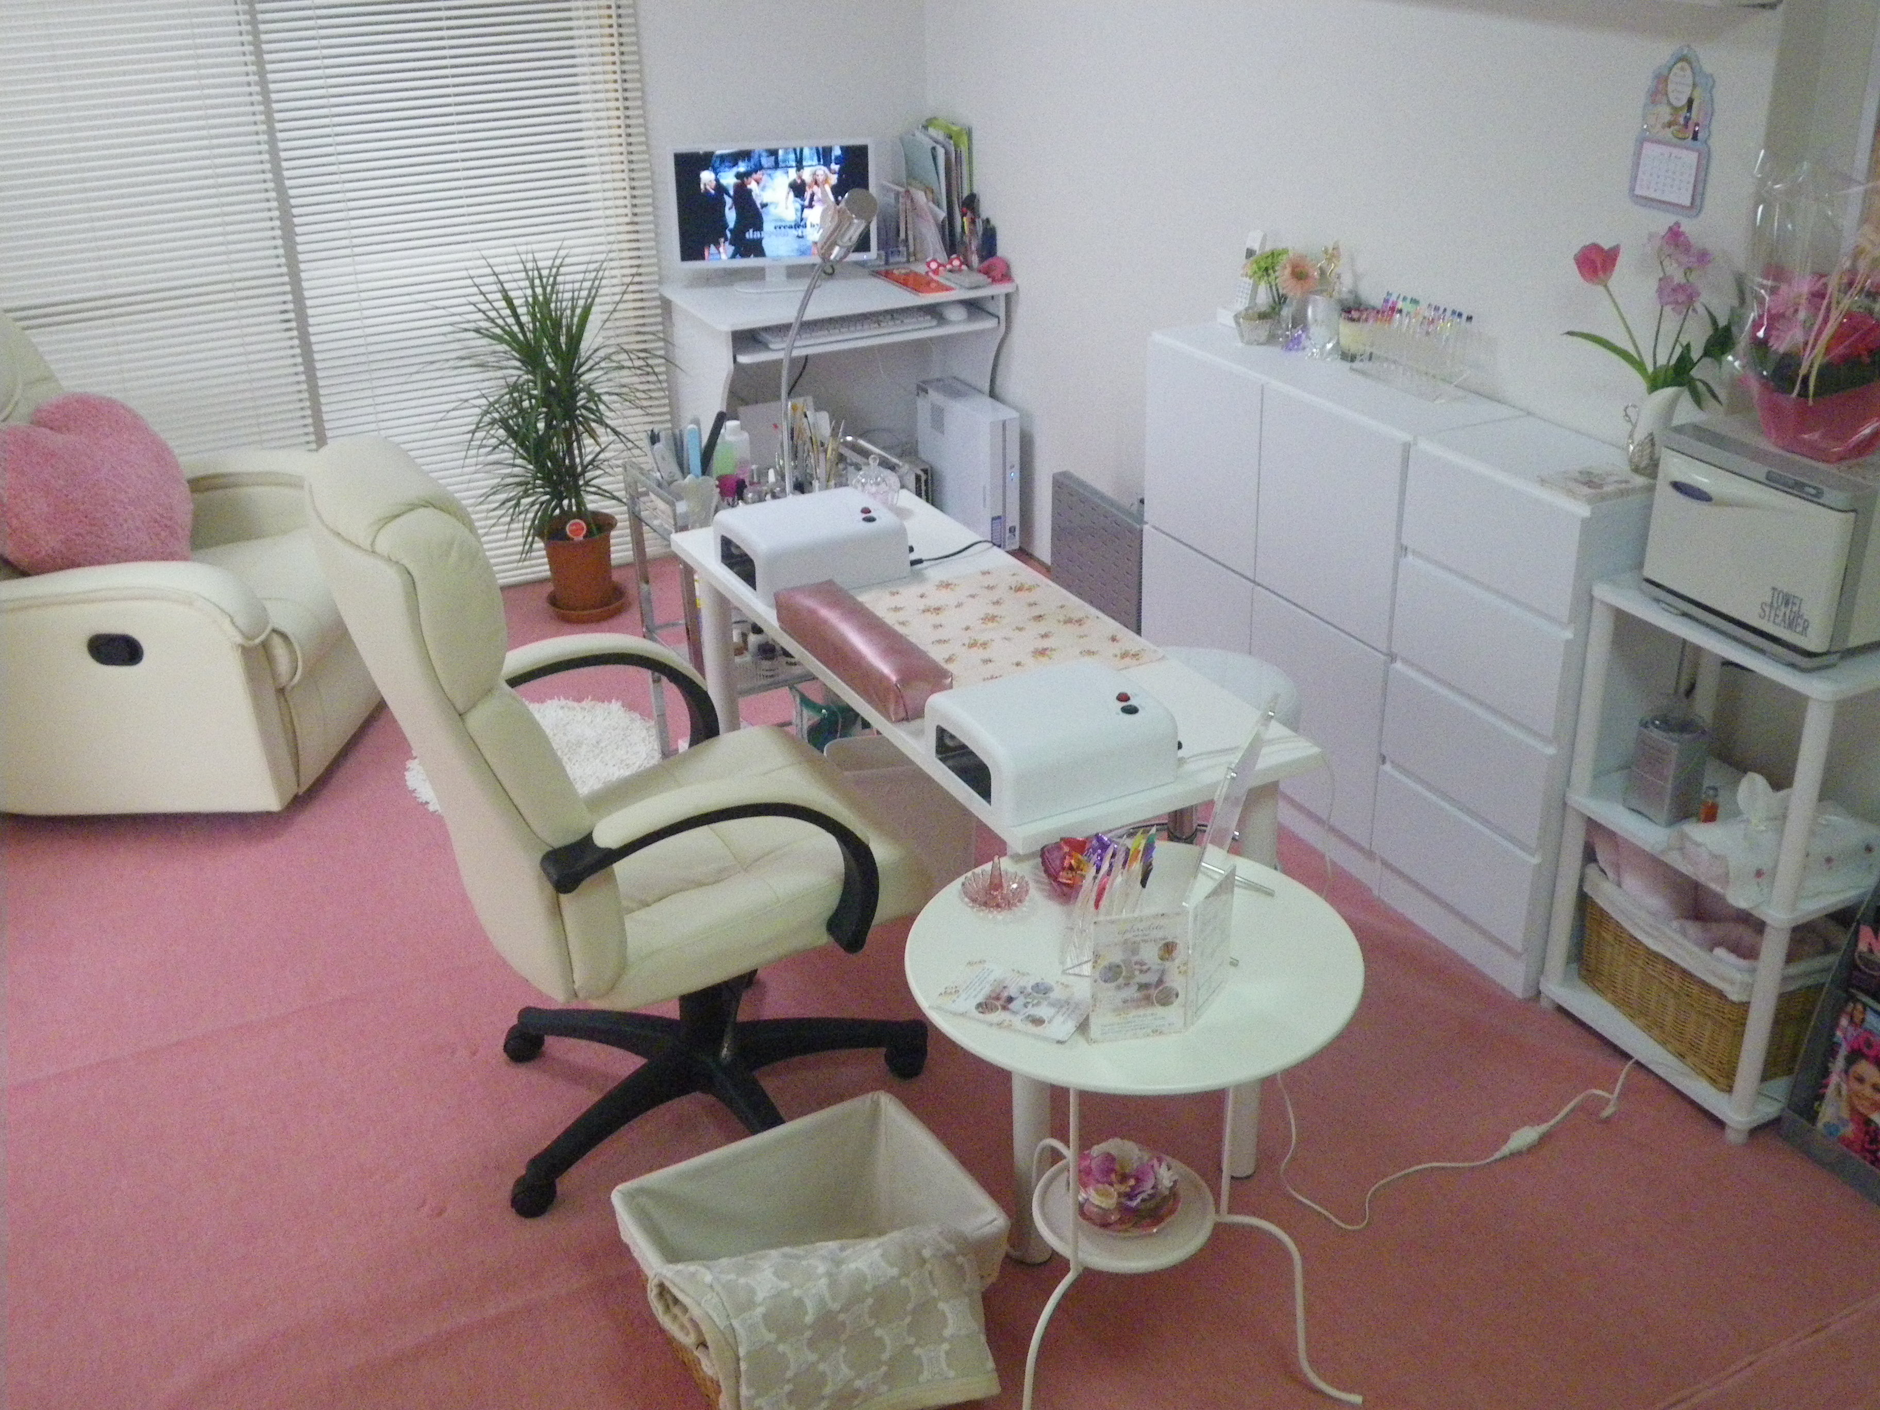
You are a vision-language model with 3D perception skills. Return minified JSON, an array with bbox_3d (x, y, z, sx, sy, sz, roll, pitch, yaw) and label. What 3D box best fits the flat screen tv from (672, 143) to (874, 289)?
[{"bbox_3d":[-0.429,-1.287,4.851,0.540,0.370,0.180,-4,26,-4],"label":"flat screen tv"}]

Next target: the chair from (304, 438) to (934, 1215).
[{"bbox_3d":[-0.422,0.120,2.646,0.770,1.170,0.680,-14,28,-23],"label":"chair"}]

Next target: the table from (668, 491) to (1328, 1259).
[{"bbox_3d":[0.027,0.205,2.961,0.455,0.720,1.225,-14,28,-24],"label":"table"}]

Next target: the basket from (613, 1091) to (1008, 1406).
[{"bbox_3d":[-0.167,0.744,2.430,0.405,0.215,0.330,-16,29,-27],"label":"basket"}]

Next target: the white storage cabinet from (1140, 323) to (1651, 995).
[{"bbox_3d":[0.830,-0.157,3.498,0.270,0.864,1.250,-13,28,-22],"label":"white storage cabinet"}]

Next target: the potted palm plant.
[{"bbox_3d":[-0.924,-0.681,4.623,0.480,0.940,0.480,-13,28,-22],"label":"potted palm plant"}]

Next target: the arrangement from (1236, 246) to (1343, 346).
[{"bbox_3d":[0.673,-0.785,3.602,0.140,0.190,0.190,-13,28,-22],"label":"arrangement"}]

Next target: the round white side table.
[{"bbox_3d":[0.224,0.581,2.223,0.520,0.667,0.520,-1,26,1],"label":"round white side table"}]

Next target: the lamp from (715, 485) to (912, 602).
[{"bbox_3d":[-0.215,-0.265,3.009,0.245,0.100,0.225,-13,28,-22],"label":"lamp"}]

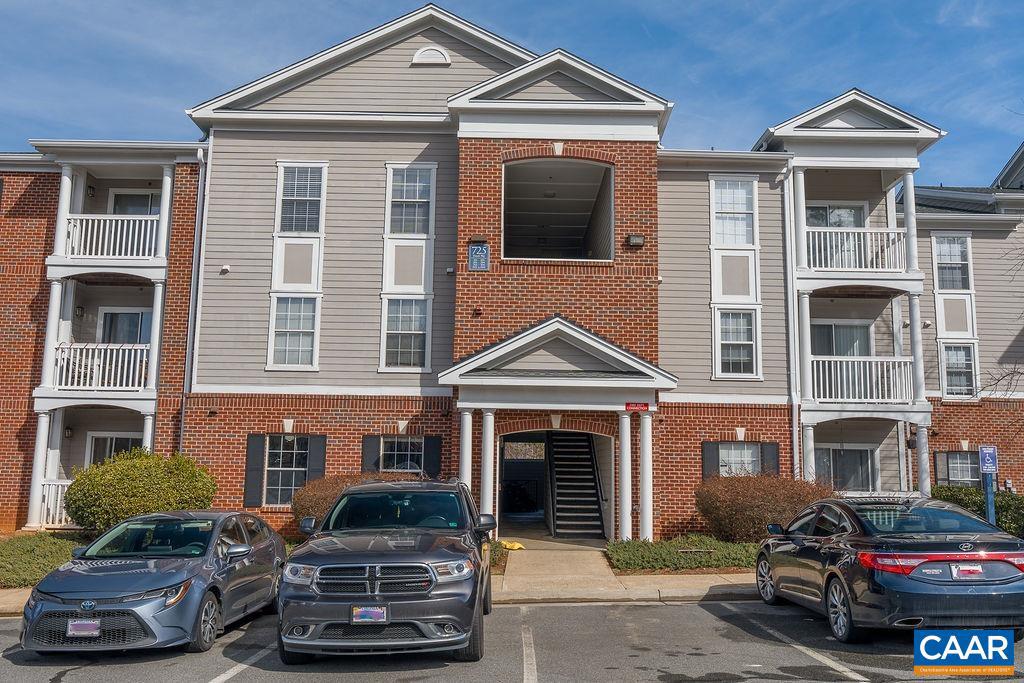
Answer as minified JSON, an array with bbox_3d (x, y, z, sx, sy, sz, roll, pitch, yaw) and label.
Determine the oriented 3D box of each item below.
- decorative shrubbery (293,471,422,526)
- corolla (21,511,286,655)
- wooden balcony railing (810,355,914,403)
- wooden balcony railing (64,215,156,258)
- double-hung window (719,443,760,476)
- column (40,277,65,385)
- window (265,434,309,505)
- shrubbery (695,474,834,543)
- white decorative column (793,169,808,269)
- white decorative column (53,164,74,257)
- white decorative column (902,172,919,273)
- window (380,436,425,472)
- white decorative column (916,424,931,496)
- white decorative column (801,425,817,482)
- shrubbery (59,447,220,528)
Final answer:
[{"bbox_3d":[-2.855,3.250,17.091,2.700,1.450,1.700,1,-9,0],"label":"decorative shrubbery"},{"bbox_3d":[-3.901,2.712,10.477,1.830,1.435,4.630,-1,-9,1],"label":"corolla"},{"bbox_3d":[7.814,0.880,19.601,2.280,1.020,0.120,1,-9,0],"label":"wooden balcony railing"},{"bbox_3d":[-9.121,-2.378,20.066,2.080,1.030,0.120,1,-9,0],"label":"wooden balcony railing"},{"bbox_3d":[4.910,2.909,18.899,0.895,1.475,0.100,1,-9,0],"label":"double-hung window"},{"bbox_3d":[-10.308,-0.200,19.736,0.290,2.477,0.290,1,-9,0],"label":"column"},{"bbox_3d":[-4.664,2.667,18.221,0.876,1.461,0.120,1,-9,0],"label":"window"},{"bbox_3d":[5.111,3.425,17.796,2.780,1.480,1.900,1,-9,0],"label":"shrubbery"},{"bbox_3d":[6.468,-2.723,19.730,0.260,2.370,0.260,1,-9,0],"label":"white decorative column"},{"bbox_3d":[-10.257,-3.015,20.162,0.290,2.222,0.290,1,-9,0],"label":"white decorative column"},{"bbox_3d":[8.917,-2.685,19.735,0.260,2.370,0.260,1,-9,0],"label":"white decorative column"},{"bbox_3d":[-2.297,2.699,18.323,0.910,1.470,0.100,1,-9,0],"label":"window"},{"bbox_3d":[8.737,3.001,18.621,0.290,2.445,0.290,1,-9,0],"label":"white decorative column"},{"bbox_3d":[6.378,3.040,18.835,0.260,2.465,0.260,1,-9,0],"label":"white decorative column"},{"bbox_3d":[-7.335,3.015,17.434,2.880,1.780,2.100,1,-9,0],"label":"shrubbery"}]

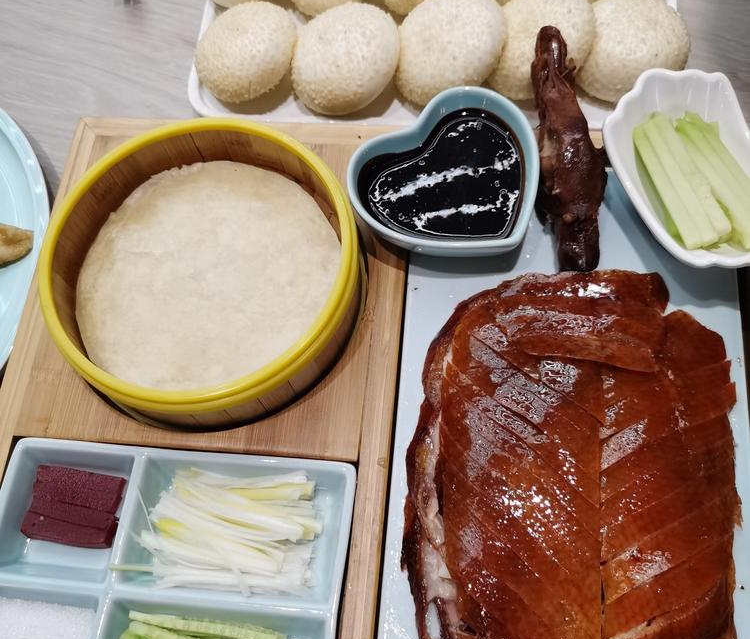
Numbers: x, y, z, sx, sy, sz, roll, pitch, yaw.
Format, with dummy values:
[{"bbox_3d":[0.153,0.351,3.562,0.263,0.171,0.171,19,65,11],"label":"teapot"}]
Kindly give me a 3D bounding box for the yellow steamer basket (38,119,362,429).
[{"bbox_3d":[-0.096,-0.027,0.450,0.178,0.061,0.178,0,66,5],"label":"yellow steamer basket"}]

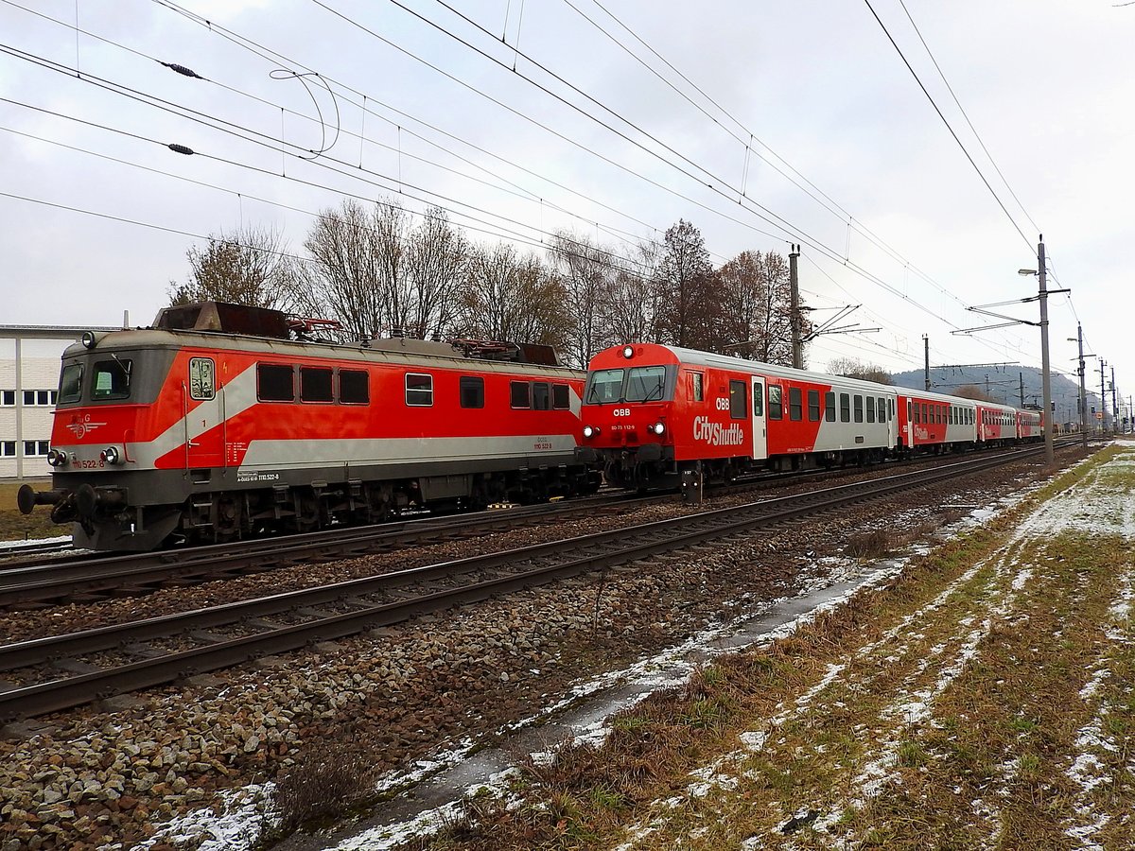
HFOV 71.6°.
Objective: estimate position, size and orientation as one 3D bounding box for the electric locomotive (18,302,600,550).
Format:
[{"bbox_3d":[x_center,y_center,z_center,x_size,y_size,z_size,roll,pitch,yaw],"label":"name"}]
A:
[{"bbox_3d":[-4.240,0.034,21.110,2.950,4.700,17.500,-2,-2,36],"label":"electric locomotive"}]

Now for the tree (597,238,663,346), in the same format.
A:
[{"bbox_3d":[4.330,-4.859,55.000,4.600,16.200,4.600,-1,-1,0],"label":"tree"}]

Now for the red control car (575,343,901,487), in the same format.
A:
[{"bbox_3d":[8.539,-0.117,30.681,2.850,4.100,26.400,-2,-2,35],"label":"red control car"}]

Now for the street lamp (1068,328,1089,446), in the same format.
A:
[{"bbox_3d":[41.654,-3.115,64.000,1.200,10.000,0.400,-2,-2,36],"label":"street lamp"}]

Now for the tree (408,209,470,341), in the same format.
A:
[{"bbox_3d":[-7.383,-4.516,45.000,3.600,15.800,3.600,-1,-1,0],"label":"tree"}]

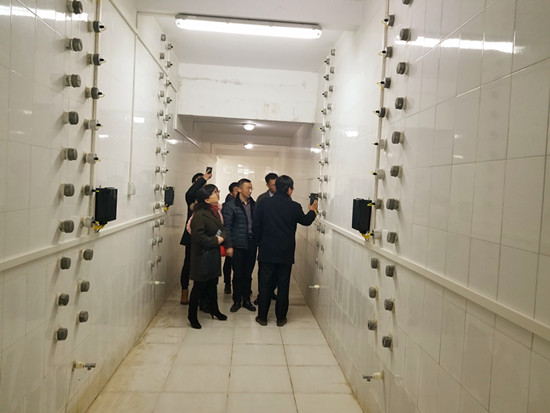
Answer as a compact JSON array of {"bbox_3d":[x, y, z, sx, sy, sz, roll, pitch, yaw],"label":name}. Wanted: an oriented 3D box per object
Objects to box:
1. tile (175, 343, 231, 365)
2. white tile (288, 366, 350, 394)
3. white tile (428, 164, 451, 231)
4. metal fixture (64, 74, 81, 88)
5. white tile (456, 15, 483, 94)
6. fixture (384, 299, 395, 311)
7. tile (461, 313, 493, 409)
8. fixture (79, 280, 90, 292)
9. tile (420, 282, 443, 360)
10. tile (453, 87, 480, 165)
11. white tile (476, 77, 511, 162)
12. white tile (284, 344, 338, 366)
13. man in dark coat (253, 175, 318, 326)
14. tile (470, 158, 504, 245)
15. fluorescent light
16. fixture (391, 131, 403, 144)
[{"bbox_3d":[-0.660,1.397,3.916,0.502,0.010,0.499,3,3,-4],"label":"tile"},{"bbox_3d":[0.378,1.472,3.496,0.495,0.010,0.505,3,2,-4],"label":"white tile"},{"bbox_3d":[0.787,-0.037,1.964,0.010,0.303,0.198,2,3,-4],"label":"white tile"},{"bbox_3d":[-1.136,-0.703,2.318,0.058,0.070,0.070,3,2,-4],"label":"metal fixture"},{"bbox_3d":[0.828,-0.636,1.742,0.010,0.303,0.198,2,3,-4],"label":"white tile"},{"bbox_3d":[0.689,0.593,2.492,0.058,0.068,0.067,2,3,-4],"label":"fixture"},{"bbox_3d":[0.787,0.590,1.602,0.010,0.303,0.198,2,3,-4],"label":"tile"},{"bbox_3d":[-1.211,0.512,2.631,0.058,0.070,0.070,3,2,-4],"label":"fixture"},{"bbox_3d":[0.759,0.572,1.991,0.010,0.303,0.198,2,3,-4],"label":"tile"},{"bbox_3d":[0.821,-0.333,1.767,0.010,0.305,0.200,3,2,-4],"label":"tile"},{"bbox_3d":[0.828,-0.323,1.561,0.010,0.303,0.198,2,3,-4],"label":"white tile"},{"bbox_3d":[0.337,1.451,4.006,0.471,0.010,0.498,2,3,-4],"label":"white tile"},{"bbox_3d":[0.122,0.509,4.911,0.680,1.745,0.450,3,3,16],"label":"man in dark coat"},{"bbox_3d":[0.814,-0.018,1.575,0.010,0.303,0.198,2,3,-4],"label":"tile"},{"bbox_3d":[-0.223,-1.548,3.553,1.265,0.090,0.110,3,2,-4],"label":"fluorescent light"},{"bbox_3d":[0.743,-0.414,2.501,0.058,0.070,0.070,3,2,-4],"label":"fixture"}]

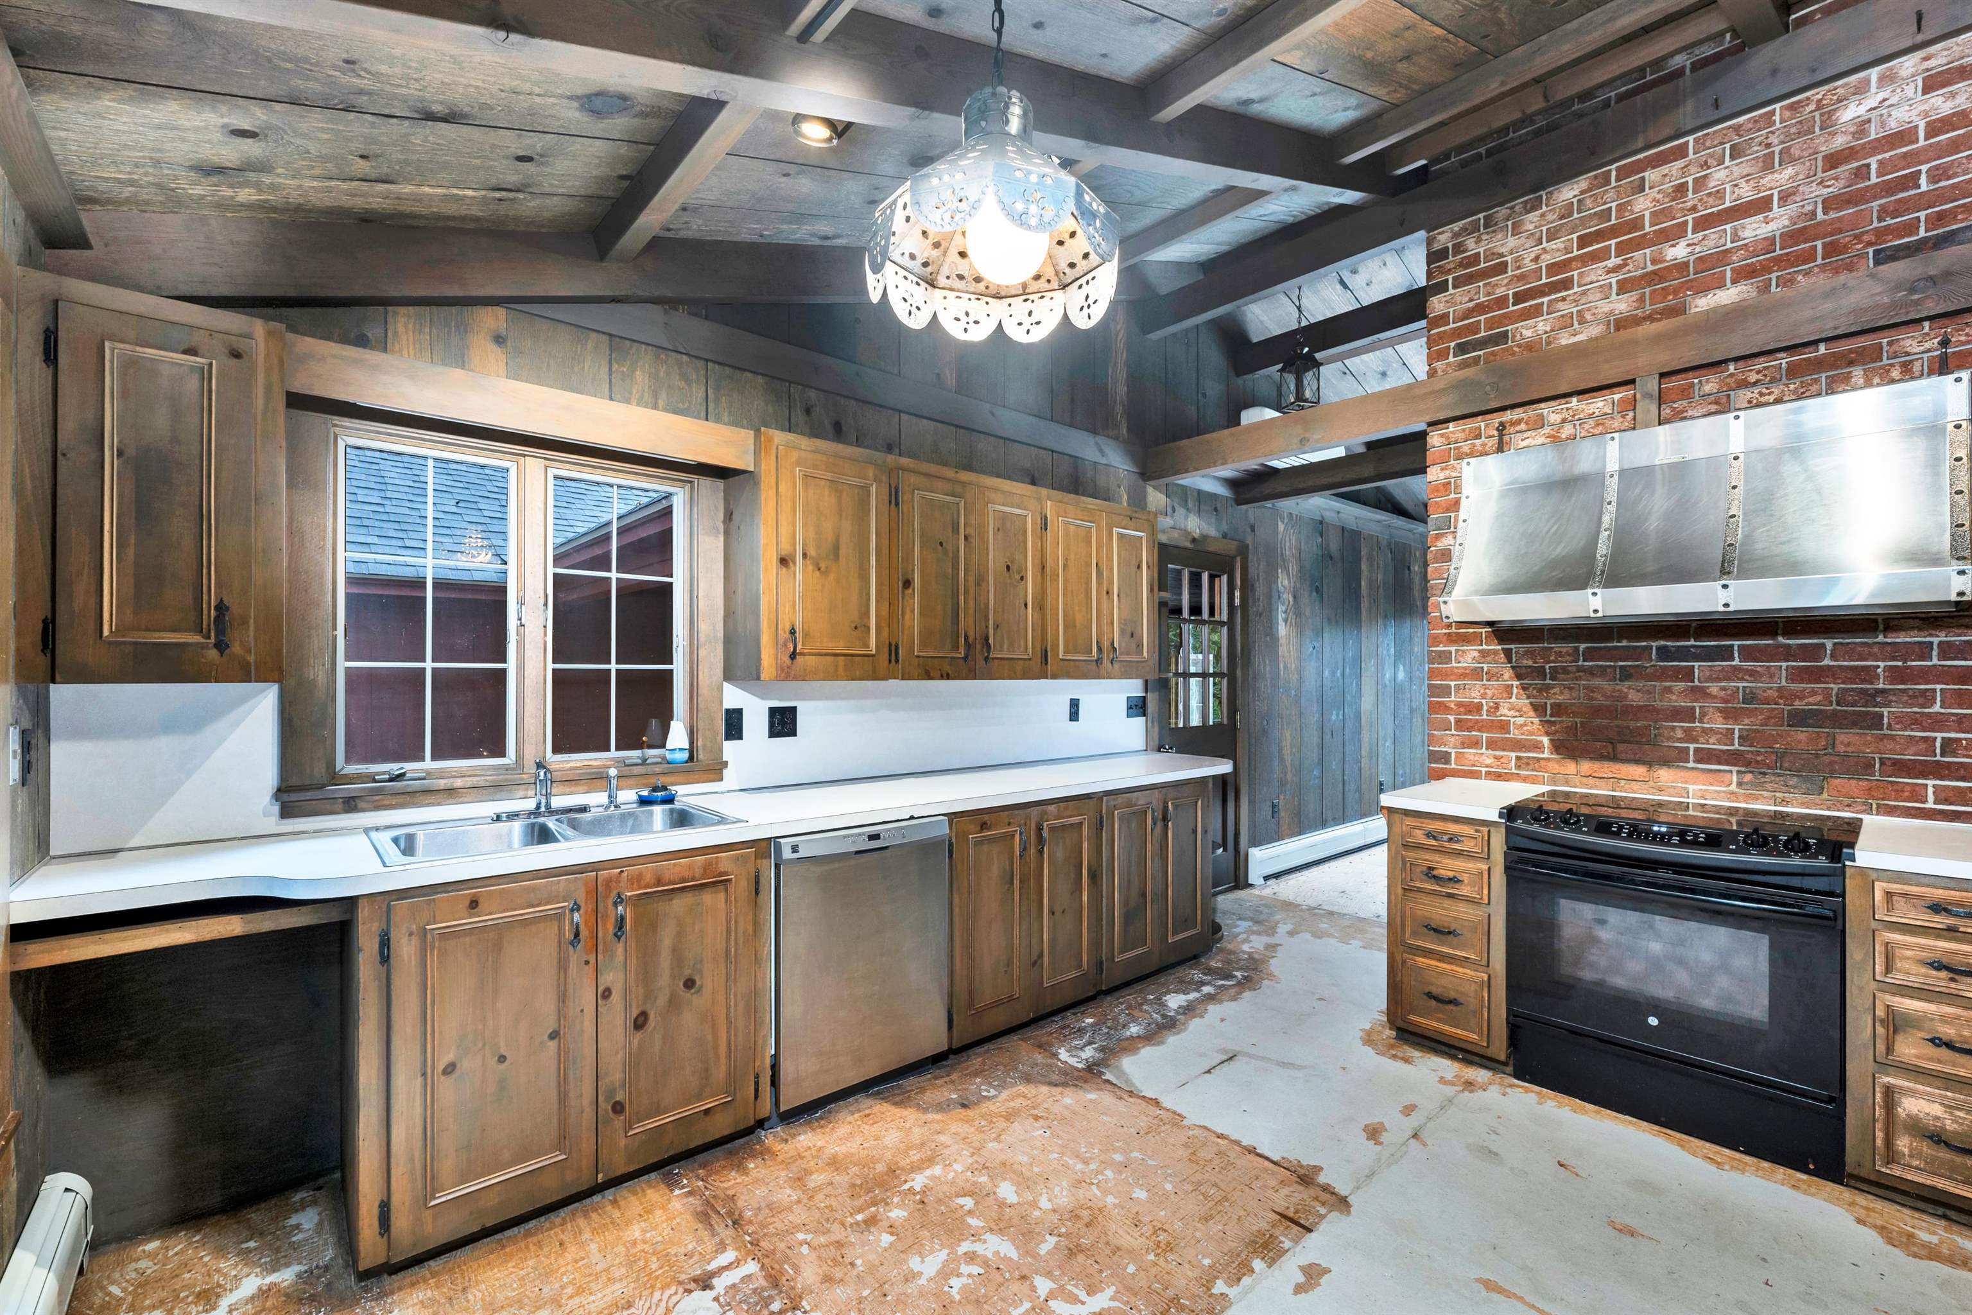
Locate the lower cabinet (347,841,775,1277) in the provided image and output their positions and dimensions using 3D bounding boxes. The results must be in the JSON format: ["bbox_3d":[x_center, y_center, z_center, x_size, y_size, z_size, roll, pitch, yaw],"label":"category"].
[{"bbox_3d":[-1.156,0.903,2.218,0.910,0.804,0.620,1,-1,-41],"label":"lower cabinet"}]

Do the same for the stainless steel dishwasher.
[{"bbox_3d":[-0.545,0.914,2.728,0.610,0.802,0.600,1,-1,-41],"label":"stainless steel dishwasher"}]

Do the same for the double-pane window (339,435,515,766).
[{"bbox_3d":[-1.563,-0.131,2.323,0.410,0.885,0.070,1,-1,-41],"label":"double-pane window"}]

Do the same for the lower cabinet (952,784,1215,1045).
[{"bbox_3d":[0.244,0.934,3.446,1.505,0.808,0.620,1,-1,-41],"label":"lower cabinet"}]

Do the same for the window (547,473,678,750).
[{"bbox_3d":[-1.189,-0.118,2.651,0.405,0.880,0.070,1,-1,-41],"label":"window"}]

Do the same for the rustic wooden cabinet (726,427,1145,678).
[{"bbox_3d":[-0.042,-0.314,3.424,2.055,0.813,0.305,1,-1,-41],"label":"rustic wooden cabinet"}]

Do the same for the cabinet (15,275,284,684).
[{"bbox_3d":[-1.841,-0.354,1.846,0.402,0.823,0.305,1,-1,-41],"label":"cabinet"}]

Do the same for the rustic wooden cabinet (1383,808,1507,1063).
[{"bbox_3d":[1.786,0.954,3.026,0.560,0.820,0.380,1,-1,-41],"label":"rustic wooden cabinet"}]

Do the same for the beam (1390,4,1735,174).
[{"bbox_3d":[2.083,-2.109,3.117,0.090,0.130,1.030,1,-1,-41],"label":"beam"}]

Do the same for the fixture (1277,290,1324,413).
[{"bbox_3d":[1.630,-1.598,4.269,0.180,0.635,0.180,1,-1,-41],"label":"fixture"}]

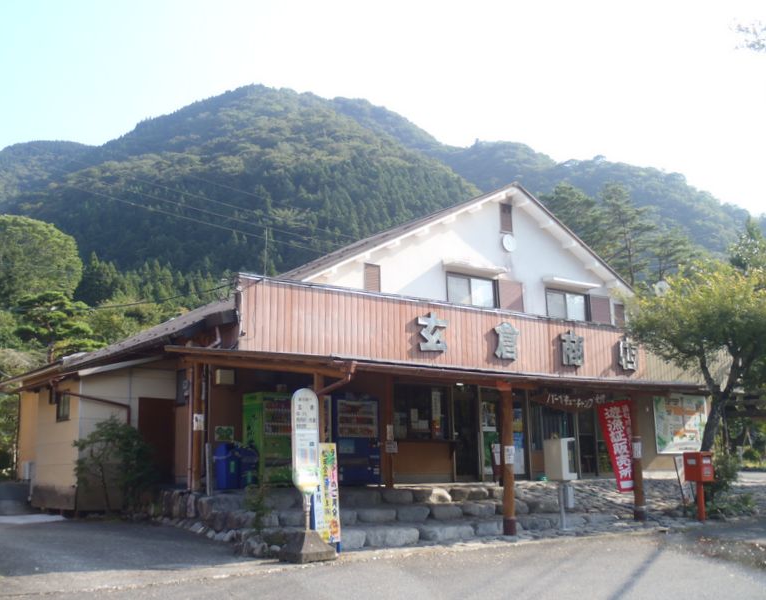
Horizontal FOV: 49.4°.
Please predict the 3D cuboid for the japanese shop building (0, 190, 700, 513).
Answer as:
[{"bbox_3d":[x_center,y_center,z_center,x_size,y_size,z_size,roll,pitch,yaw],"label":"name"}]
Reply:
[{"bbox_3d":[-0.215,1.249,20.492,14.700,7.100,11.400,7,-13,-37],"label":"japanese shop building"}]

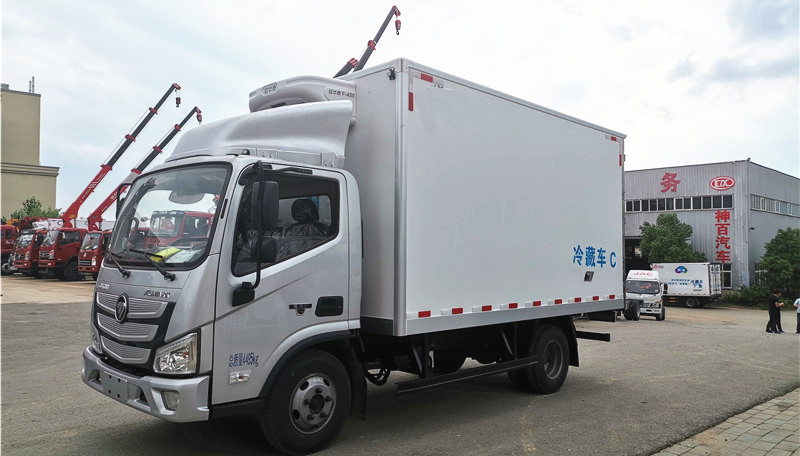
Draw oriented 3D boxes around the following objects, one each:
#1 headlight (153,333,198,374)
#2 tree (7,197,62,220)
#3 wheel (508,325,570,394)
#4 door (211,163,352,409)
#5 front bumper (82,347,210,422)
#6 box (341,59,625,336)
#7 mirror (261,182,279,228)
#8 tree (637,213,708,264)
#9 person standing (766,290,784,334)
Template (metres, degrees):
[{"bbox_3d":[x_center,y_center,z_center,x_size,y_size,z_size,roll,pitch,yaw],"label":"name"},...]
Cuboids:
[{"bbox_3d":[-1.437,0.791,3.872,0.330,0.280,0.180,-2,-4,37],"label":"headlight"},{"bbox_3d":[-28.600,0.400,47.000,4.000,5.500,4.000,2,-3,-30],"label":"tree"},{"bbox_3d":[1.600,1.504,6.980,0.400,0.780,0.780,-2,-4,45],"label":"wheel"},{"bbox_3d":[-0.852,0.363,4.342,0.180,1.620,1.150,-2,-4,45],"label":"door"},{"bbox_3d":[-2.023,1.131,4.487,2.000,0.310,0.290,-2,-4,45],"label":"front bumper"},{"bbox_3d":[0.677,-0.136,7.193,2.240,2.286,4.152,-2,-4,45],"label":"box"},{"bbox_3d":[-0.880,-0.153,3.992,0.180,0.330,0.090,-1,-3,33],"label":"mirror"},{"bbox_3d":[21.767,2.350,48.000,5.400,6.900,5.400,1,-2,0],"label":"tree"},{"bbox_3d":[14.665,3.277,23.500,0.480,1.710,0.500,-1,-3,29],"label":"person standing"}]

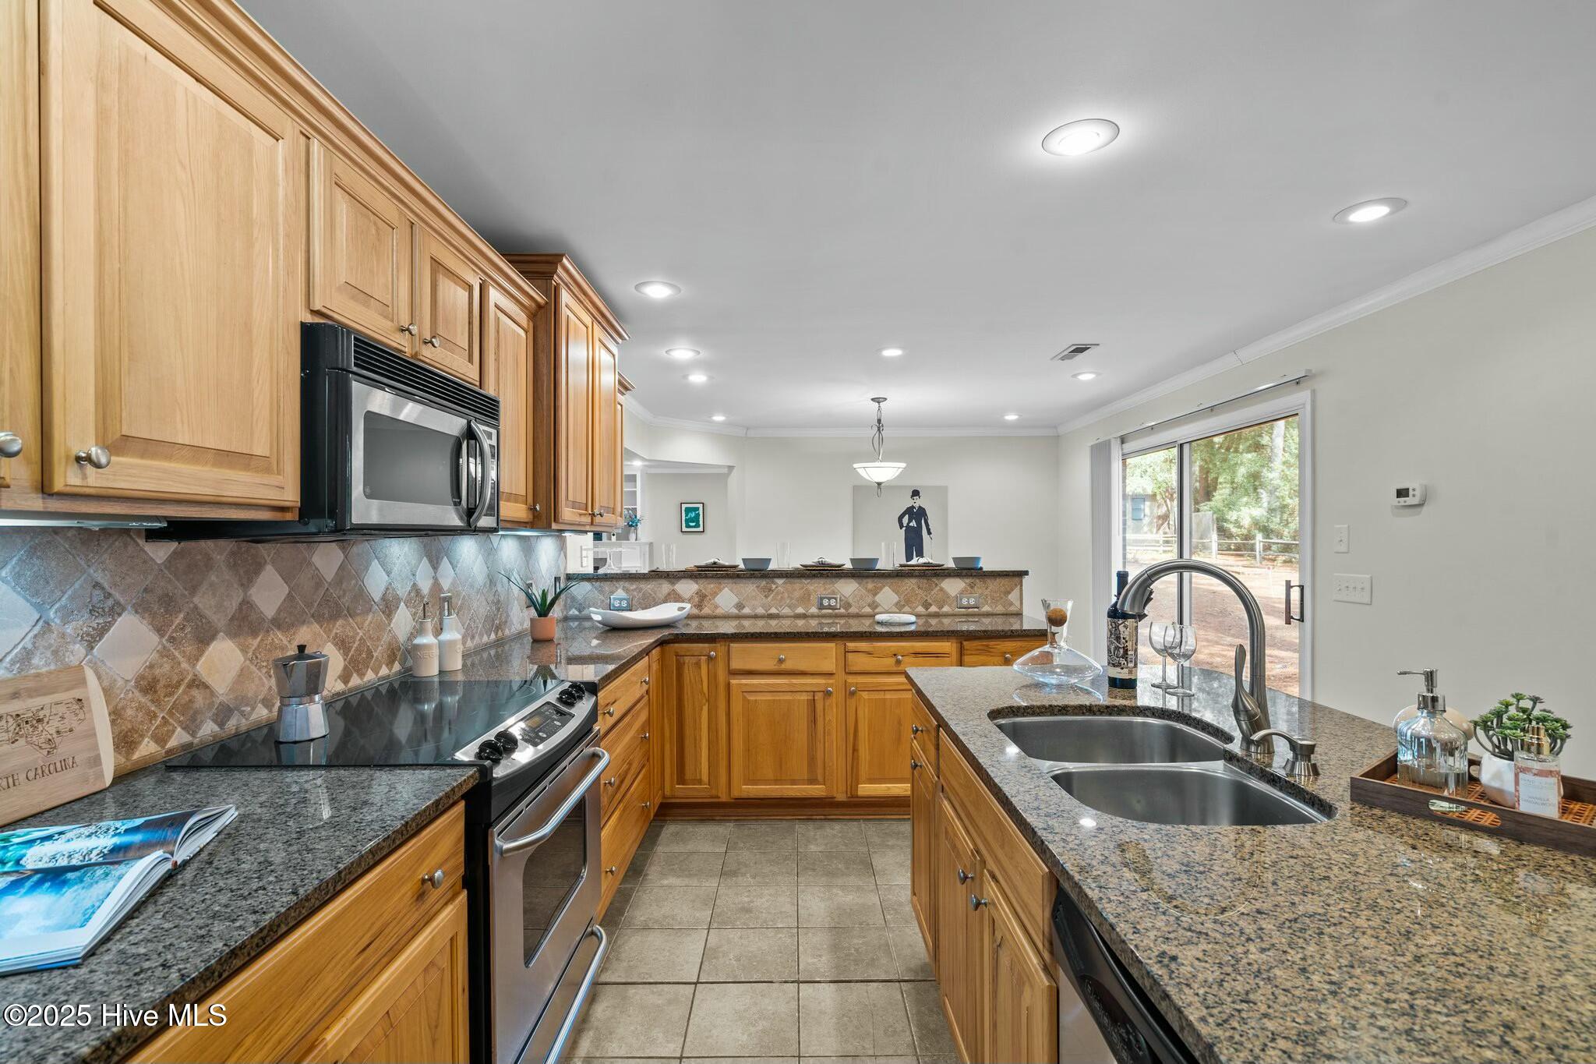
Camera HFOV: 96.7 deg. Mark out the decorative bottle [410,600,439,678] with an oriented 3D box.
[{"bbox_3d":[-1.196,0.342,2.279,0.077,0.230,0.077,0,-1,-37],"label":"decorative bottle"}]

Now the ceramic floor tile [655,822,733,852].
[{"bbox_3d":[-0.464,1.396,3.237,0.303,0.010,0.303,0,-1,0],"label":"ceramic floor tile"}]

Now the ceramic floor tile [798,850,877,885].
[{"bbox_3d":[0.154,1.390,2.936,0.304,0.010,0.304,0,0,0],"label":"ceramic floor tile"}]

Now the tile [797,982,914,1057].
[{"bbox_3d":[0.156,1.368,1.996,0.302,0.010,0.302,0,0,0],"label":"tile"}]

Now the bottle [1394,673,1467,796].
[{"bbox_3d":[1.067,0.331,1.200,0.100,0.205,0.089,0,-1,6],"label":"bottle"}]

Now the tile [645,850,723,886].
[{"bbox_3d":[-0.460,1.393,2.934,0.304,0.010,0.304,0,0,0],"label":"tile"}]

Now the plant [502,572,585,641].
[{"bbox_3d":[-1.100,0.319,3.044,0.345,0.286,0.270,0,0,0],"label":"plant"}]

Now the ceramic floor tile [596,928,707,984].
[{"bbox_3d":[-0.458,1.385,2.315,0.303,0.010,0.303,0,-1,0],"label":"ceramic floor tile"}]

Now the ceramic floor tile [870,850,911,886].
[{"bbox_3d":[0.461,1.391,2.936,0.303,0.010,0.303,0,-1,0],"label":"ceramic floor tile"}]

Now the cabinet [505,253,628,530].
[{"bbox_3d":[-1.051,-0.488,3.004,0.450,0.960,0.990,0,0,0],"label":"cabinet"}]

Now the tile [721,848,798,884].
[{"bbox_3d":[-0.154,1.392,2.932,0.303,0.010,0.303,0,-1,0],"label":"tile"}]

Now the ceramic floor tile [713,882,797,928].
[{"bbox_3d":[-0.151,1.373,2.591,0.302,0.010,0.302,0,0,0],"label":"ceramic floor tile"}]

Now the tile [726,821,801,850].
[{"bbox_3d":[-0.153,1.377,3.177,0.302,0.010,0.302,0,0,0],"label":"tile"}]

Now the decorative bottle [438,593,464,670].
[{"bbox_3d":[-1.150,0.332,2.350,0.074,0.250,0.074,0,-1,18],"label":"decorative bottle"}]

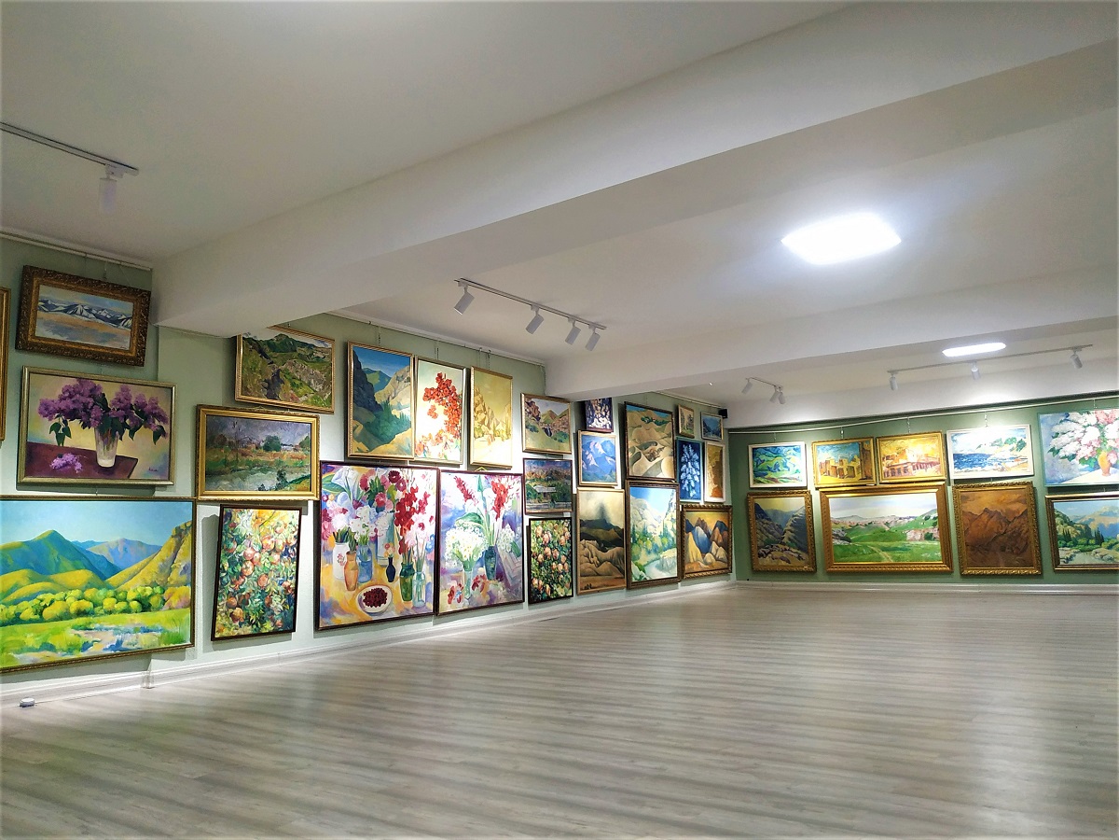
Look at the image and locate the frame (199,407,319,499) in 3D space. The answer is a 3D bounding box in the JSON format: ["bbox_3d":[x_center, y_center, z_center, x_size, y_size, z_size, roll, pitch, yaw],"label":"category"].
[{"bbox_3d":[-2.438,0.291,6.319,0.060,0.724,1.076,-8,-9,37],"label":"frame"}]

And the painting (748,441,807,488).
[{"bbox_3d":[3.284,0.689,11.689,0.870,0.656,0.040,-8,-9,37],"label":"painting"}]

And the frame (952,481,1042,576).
[{"bbox_3d":[5.533,1.382,9.826,0.886,1.135,0.060,-8,-9,37],"label":"frame"}]

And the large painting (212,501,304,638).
[{"bbox_3d":[-2.221,1.114,5.740,0.035,0.948,0.640,-6,-9,37],"label":"large painting"}]

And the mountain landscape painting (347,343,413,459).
[{"bbox_3d":[-1.698,-0.153,7.374,0.050,1.050,0.787,-7,-9,37],"label":"mountain landscape painting"}]

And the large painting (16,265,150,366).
[{"bbox_3d":[-3.275,-0.695,5.357,0.070,0.552,0.797,-1,-6,38],"label":"large painting"}]

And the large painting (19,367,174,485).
[{"bbox_3d":[-2.932,0.063,4.992,0.045,0.703,0.900,-6,-9,37],"label":"large painting"}]

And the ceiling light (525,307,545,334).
[{"bbox_3d":[-0.235,-0.920,7.159,0.170,0.250,0.080,-8,-10,37],"label":"ceiling light"}]

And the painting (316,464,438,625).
[{"bbox_3d":[-1.518,1.052,6.656,0.040,1.330,1.254,-6,-9,37],"label":"painting"}]

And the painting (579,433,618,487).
[{"bbox_3d":[0.496,0.516,10.117,0.050,0.672,0.858,-7,-9,37],"label":"painting"}]

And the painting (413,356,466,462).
[{"bbox_3d":[-1.135,-0.074,7.361,0.040,0.964,0.634,-6,-9,37],"label":"painting"}]

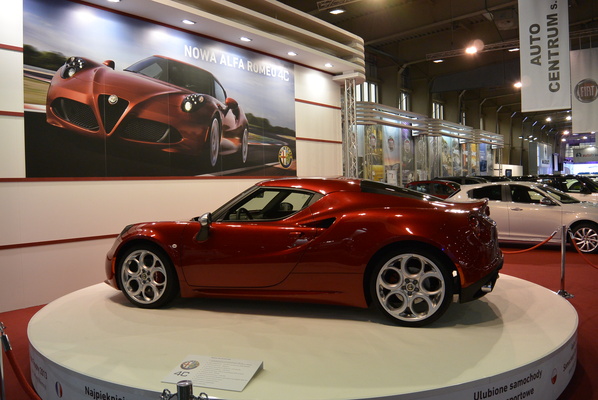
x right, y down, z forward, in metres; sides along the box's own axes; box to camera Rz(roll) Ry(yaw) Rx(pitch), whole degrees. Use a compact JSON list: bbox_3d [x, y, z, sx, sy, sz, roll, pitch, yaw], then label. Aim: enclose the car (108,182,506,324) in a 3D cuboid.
[{"bbox_3d":[-0.053,0.371,4.915,3.990,1.180,1.900,-1,2,18],"label":"car"}]

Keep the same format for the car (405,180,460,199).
[{"bbox_3d":[5.300,0.040,17.000,4.100,1.450,1.760,0,3,41],"label":"car"}]

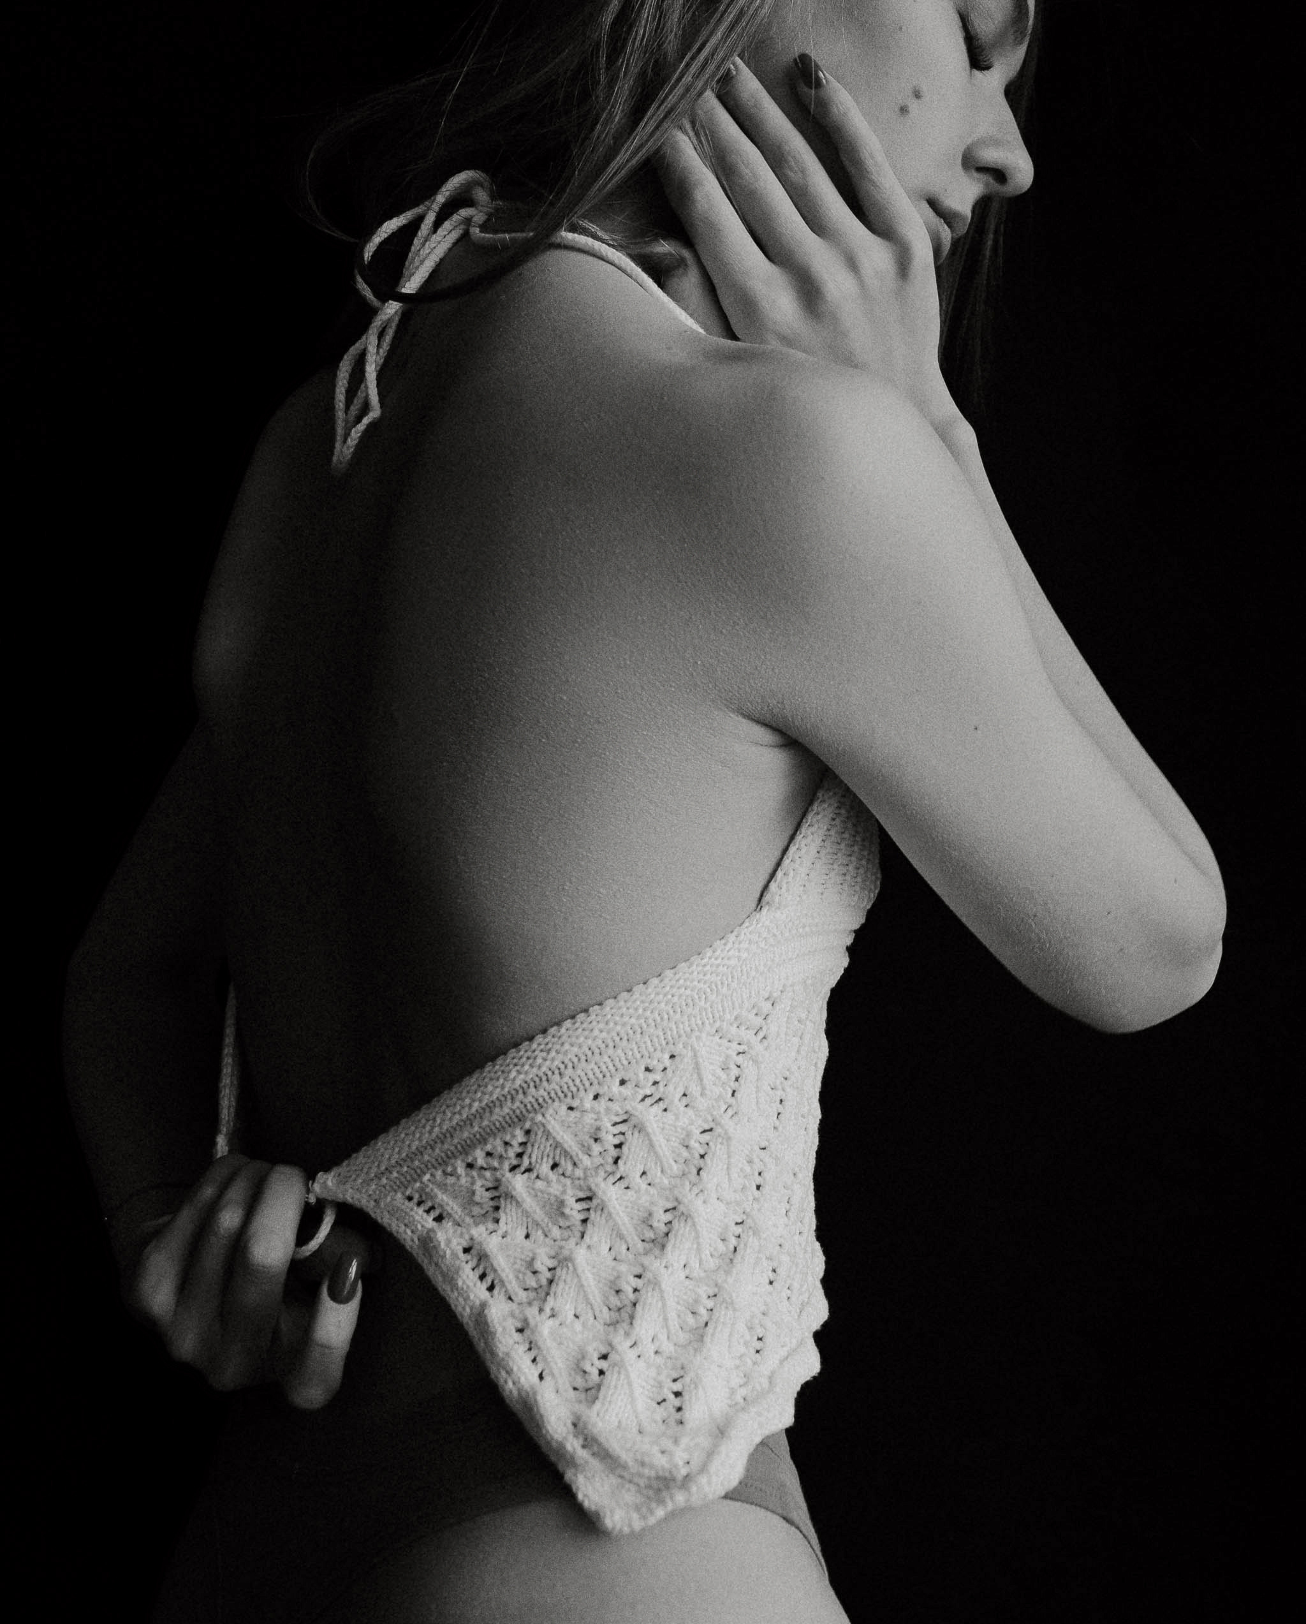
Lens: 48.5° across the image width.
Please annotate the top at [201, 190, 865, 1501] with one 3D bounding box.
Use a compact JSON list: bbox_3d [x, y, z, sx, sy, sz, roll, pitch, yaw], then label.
[{"bbox_3d":[-0.055,0.015,0.700,0.270,0.580,0.270,2,0,43],"label":"top"}]

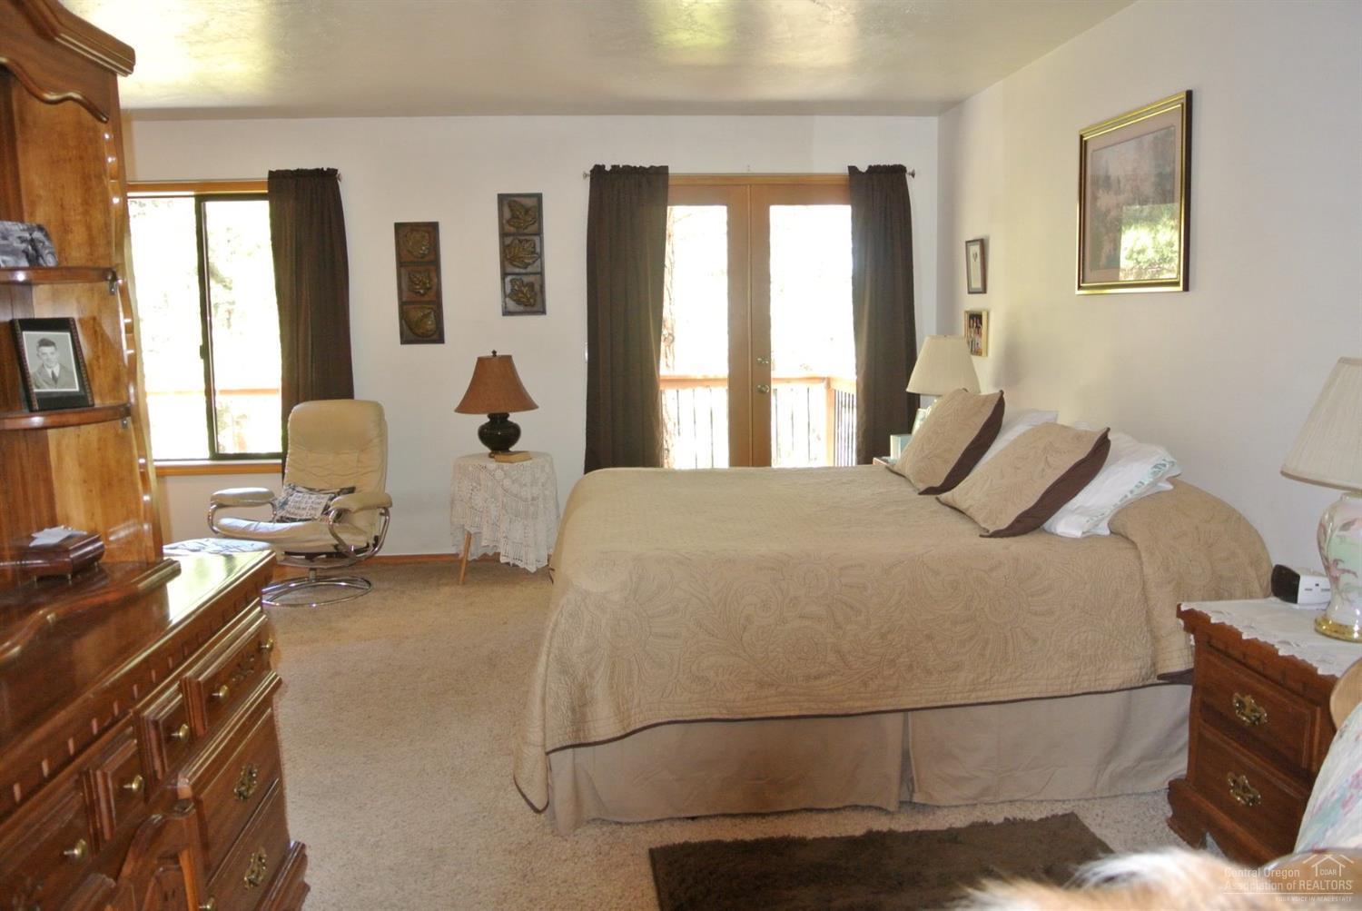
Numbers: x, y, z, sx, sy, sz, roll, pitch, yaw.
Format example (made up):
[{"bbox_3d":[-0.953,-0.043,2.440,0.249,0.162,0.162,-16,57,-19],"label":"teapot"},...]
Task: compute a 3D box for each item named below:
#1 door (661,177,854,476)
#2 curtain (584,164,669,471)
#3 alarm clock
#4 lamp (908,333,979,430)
[{"bbox_3d":[0.389,-0.490,5.958,1.620,2.100,0.100,-1,7,-5],"label":"door"},{"bbox_3d":[-0.277,-0.506,5.810,0.455,2.120,0.100,-1,7,-5],"label":"curtain"},{"bbox_3d":[1.581,0.331,2.682,0.105,0.090,0.120,-1,7,-5],"label":"alarm clock"},{"bbox_3d":[1.272,-0.266,5.155,0.370,0.635,0.370,-2,7,-5],"label":"lamp"}]

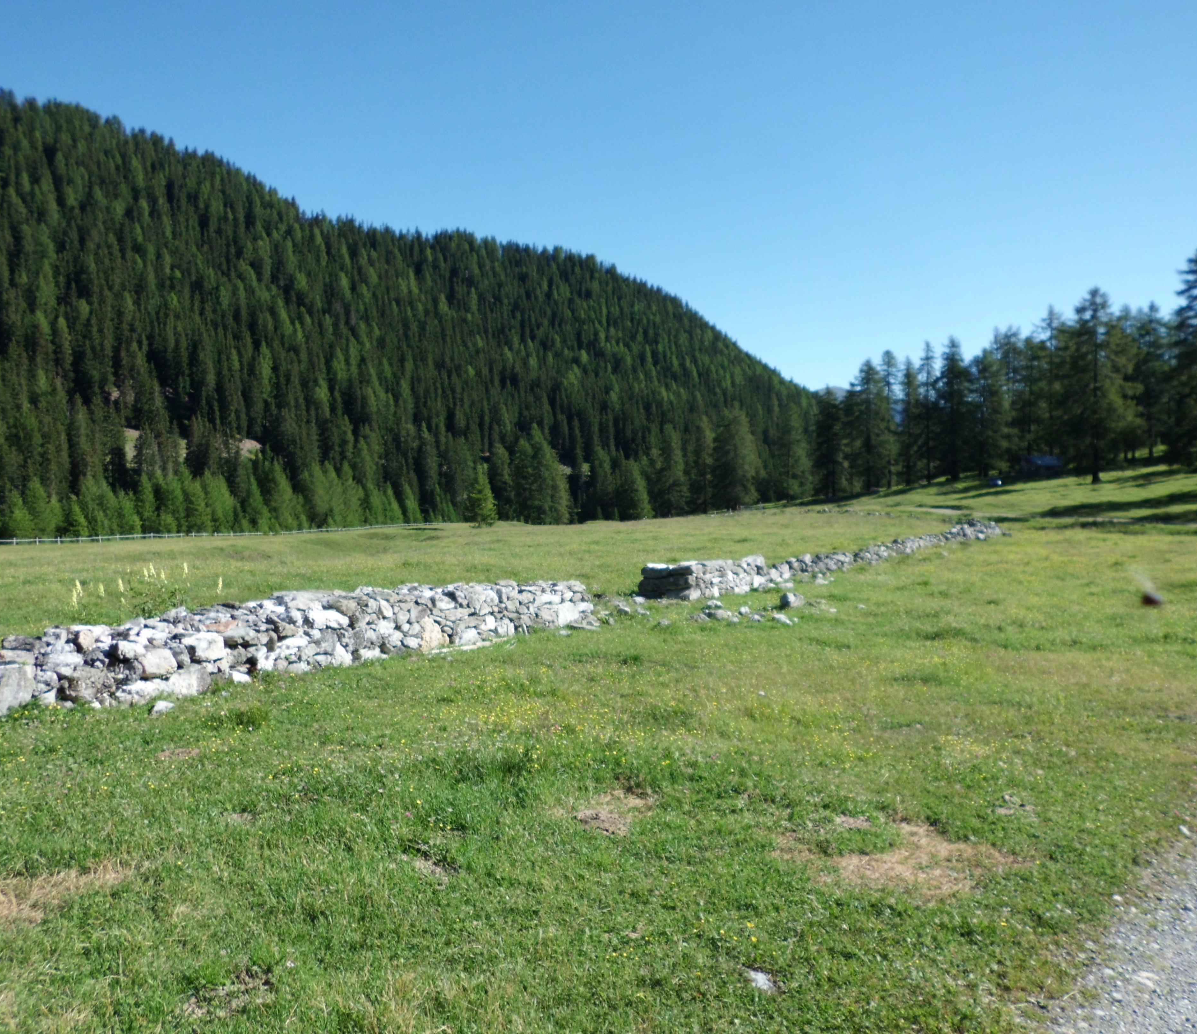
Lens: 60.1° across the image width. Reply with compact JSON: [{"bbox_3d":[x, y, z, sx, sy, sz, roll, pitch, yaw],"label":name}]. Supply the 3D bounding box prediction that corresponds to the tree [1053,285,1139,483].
[{"bbox_3d":[55.443,-14.533,115.000,9.050,21.531,9.050,0,1,0],"label":"tree"}]

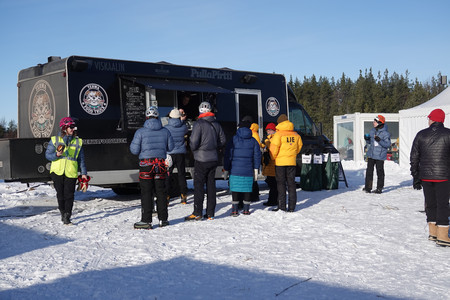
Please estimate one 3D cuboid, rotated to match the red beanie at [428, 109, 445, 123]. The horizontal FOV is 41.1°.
[{"bbox_3d":[2.820,-0.455,8.000,0.200,0.190,0.240,-1,1,-38],"label":"red beanie"}]

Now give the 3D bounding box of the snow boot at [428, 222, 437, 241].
[{"bbox_3d":[2.920,1.110,8.200,0.300,0.260,0.120,0,1,-13],"label":"snow boot"}]

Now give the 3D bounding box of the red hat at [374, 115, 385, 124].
[{"bbox_3d":[3.450,-0.680,13.400,0.230,0.190,0.200,0,1,-12],"label":"red hat"}]

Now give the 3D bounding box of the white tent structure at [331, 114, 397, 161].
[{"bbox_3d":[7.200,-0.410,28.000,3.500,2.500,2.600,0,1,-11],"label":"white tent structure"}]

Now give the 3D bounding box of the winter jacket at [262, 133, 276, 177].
[{"bbox_3d":[0.970,0.087,11.650,0.380,0.840,0.500,-1,1,-35],"label":"winter jacket"}]

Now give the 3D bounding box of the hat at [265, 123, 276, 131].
[{"bbox_3d":[0.895,-0.445,11.600,0.230,0.170,0.200,-1,1,-44],"label":"hat"}]

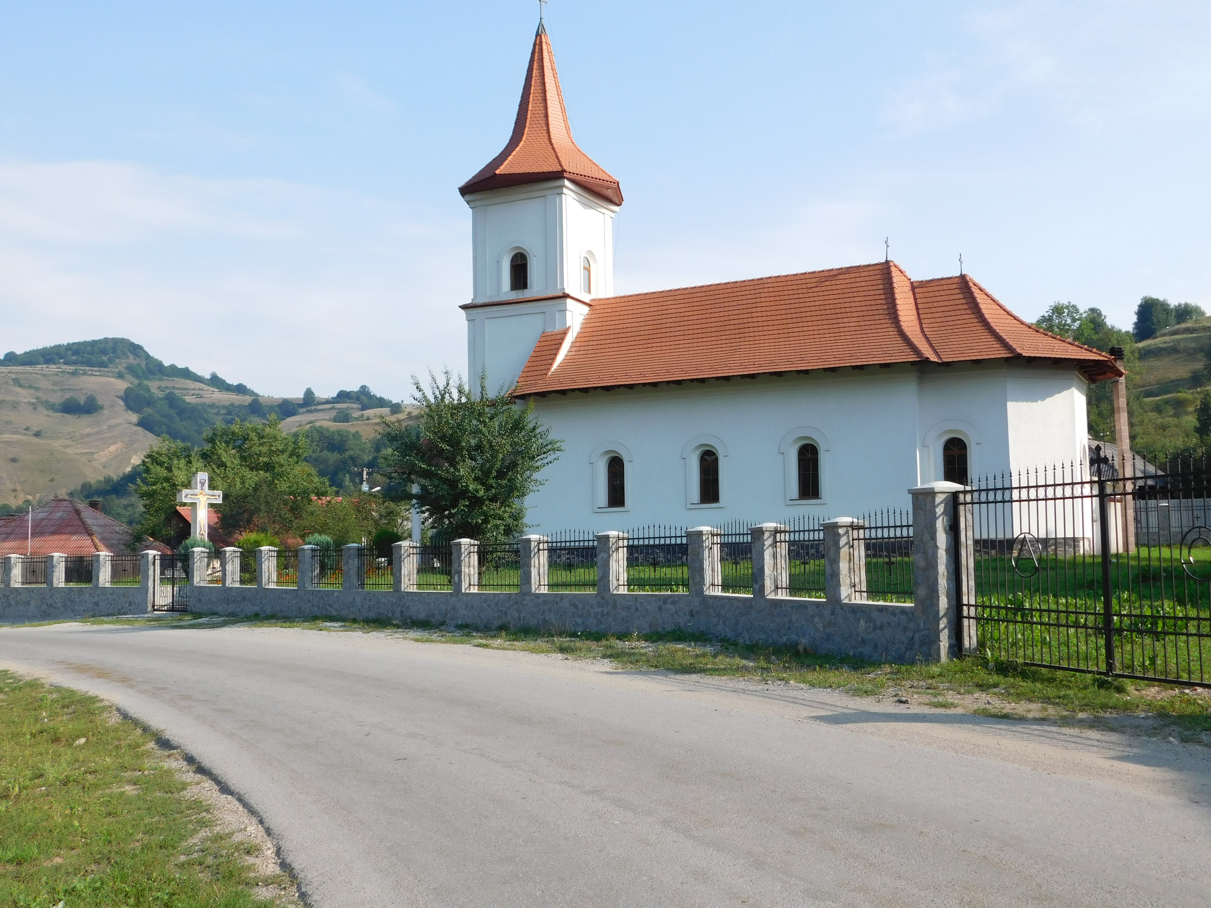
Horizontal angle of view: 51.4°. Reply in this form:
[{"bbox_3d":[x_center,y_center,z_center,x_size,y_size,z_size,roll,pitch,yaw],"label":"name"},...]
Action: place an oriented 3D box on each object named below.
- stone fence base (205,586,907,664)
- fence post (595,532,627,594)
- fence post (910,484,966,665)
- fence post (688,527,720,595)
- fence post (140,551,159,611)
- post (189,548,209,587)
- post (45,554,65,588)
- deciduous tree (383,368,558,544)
[{"bbox_3d":[-3.642,3.336,26.970,2.210,0.927,28.603,3,-7,-35],"label":"stone fence base"},{"bbox_3d":[0.117,1.984,22.967,0.420,1.138,0.420,4,-7,-39],"label":"fence post"},{"bbox_3d":[4.007,1.381,14.957,0.550,2.116,0.550,2,-6,-18],"label":"fence post"},{"bbox_3d":[1.661,1.791,21.100,0.420,1.138,0.420,3,-7,-33],"label":"fence post"},{"bbox_3d":[-14.462,4.041,40.000,0.440,1.983,0.440,-5,-7,42],"label":"fence post"},{"bbox_3d":[-12.454,3.470,38.539,0.448,1.165,0.448,5,-7,-39],"label":"post"},{"bbox_3d":[-18.696,3.959,42.904,0.448,1.165,0.448,-4,-7,36],"label":"post"},{"bbox_3d":[-3.413,0.553,32.000,4.600,5.200,4.400,0,-6,0],"label":"deciduous tree"}]

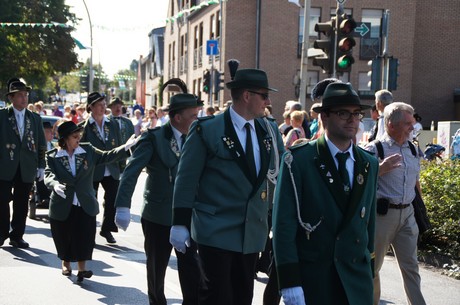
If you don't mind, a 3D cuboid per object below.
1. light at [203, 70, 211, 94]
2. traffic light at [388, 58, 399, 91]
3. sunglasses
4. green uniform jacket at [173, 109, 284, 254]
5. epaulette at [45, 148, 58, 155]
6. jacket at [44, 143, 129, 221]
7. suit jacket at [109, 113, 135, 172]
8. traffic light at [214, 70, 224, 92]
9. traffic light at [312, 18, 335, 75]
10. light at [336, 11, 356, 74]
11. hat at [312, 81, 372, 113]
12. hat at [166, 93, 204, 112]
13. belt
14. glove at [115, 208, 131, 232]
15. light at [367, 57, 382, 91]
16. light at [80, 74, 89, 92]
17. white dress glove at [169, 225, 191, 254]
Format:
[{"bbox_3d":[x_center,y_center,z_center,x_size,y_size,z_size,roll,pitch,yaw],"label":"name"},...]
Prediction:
[{"bbox_3d":[-0.860,-2.561,35.000,0.280,0.880,0.340,4,4,37],"label":"light"},{"bbox_3d":[4.114,-1.974,24.000,0.280,0.820,0.360,3,3,24],"label":"traffic light"},{"bbox_3d":[0.168,-0.341,5.740,0.150,0.045,0.145,11,2,21],"label":"sunglasses"},{"bbox_3d":[-0.003,0.164,5.500,0.620,0.800,0.380,-1,4,-37],"label":"green uniform jacket"},{"bbox_3d":[-1.754,-0.010,9.400,0.130,0.030,0.060,-15,4,-14],"label":"epaulette"},{"bbox_3d":[-1.410,0.285,9.400,0.800,0.740,0.420,1,3,-13],"label":"jacket"},{"bbox_3d":[-1.515,-0.116,13.000,0.500,0.740,0.320,1,3,-12],"label":"suit jacket"},{"bbox_3d":[-0.390,-2.616,35.500,0.360,0.840,0.280,1,3,-24],"label":"traffic light"},{"bbox_3d":[1.486,-1.684,15.200,0.360,0.890,0.280,1,3,-10],"label":"traffic light"},{"bbox_3d":[1.714,-1.625,14.200,0.290,0.860,0.370,1,2,-16],"label":"light"},{"bbox_3d":[0.536,-0.263,4.600,0.275,0.135,0.310,-5,2,-30],"label":"hat"},{"bbox_3d":[-0.336,-0.369,7.150,0.310,0.135,0.275,-5,3,28],"label":"hat"},{"bbox_3d":[1.067,0.355,6.400,0.260,0.045,0.350,4,4,41],"label":"belt"},{"bbox_3d":[-0.798,0.486,7.100,0.115,0.185,0.090,1,2,-9],"label":"glove"},{"bbox_3d":[3.821,-2.089,25.300,0.280,0.880,0.340,0,4,-30],"label":"light"},{"bbox_3d":[-6.450,-3.065,42.500,0.300,0.840,0.360,1,2,-6],"label":"light"},{"bbox_3d":[-0.300,0.514,5.680,0.120,0.190,0.090,1,2,-11],"label":"white dress glove"}]

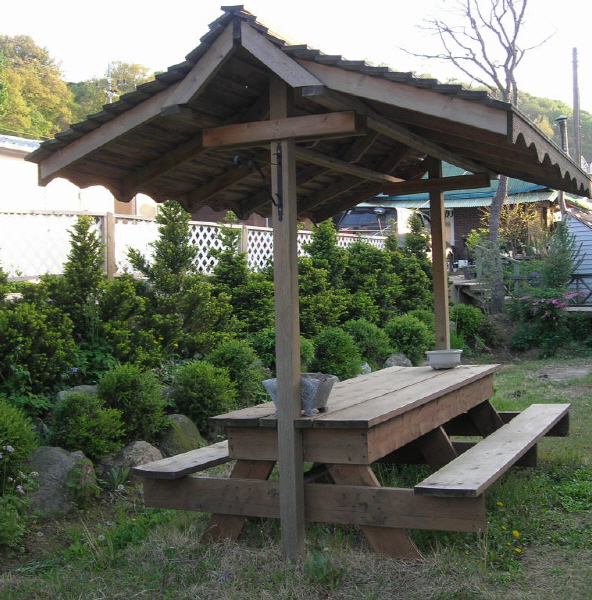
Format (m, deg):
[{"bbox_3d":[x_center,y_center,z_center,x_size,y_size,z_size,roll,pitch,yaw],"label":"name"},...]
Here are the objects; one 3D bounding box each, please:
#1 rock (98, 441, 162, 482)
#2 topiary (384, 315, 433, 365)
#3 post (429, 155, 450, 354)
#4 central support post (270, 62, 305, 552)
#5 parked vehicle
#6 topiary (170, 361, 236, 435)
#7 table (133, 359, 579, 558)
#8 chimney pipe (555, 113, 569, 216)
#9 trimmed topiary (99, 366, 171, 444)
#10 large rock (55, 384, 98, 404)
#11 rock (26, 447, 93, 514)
[{"bbox_3d":[-1.300,1.277,6.900,0.500,0.350,0.420,-2,0,-11],"label":"rock"},{"bbox_3d":[1.563,0.577,12.200,0.670,0.740,0.670,-2,0,7],"label":"topiary"},{"bbox_3d":[1.249,0.051,7.508,0.094,2.548,0.094,-2,0,25],"label":"post"},{"bbox_3d":[-0.044,0.091,4.672,0.094,2.548,0.094,-2,0,25],"label":"central support post"},{"bbox_3d":[2.921,-1.459,24.655,1.780,1.900,4.600,-2,0,27],"label":"parked vehicle"},{"bbox_3d":[-0.843,0.888,8.000,0.600,0.660,0.600,-2,0,0],"label":"topiary"},{"bbox_3d":[0.651,0.976,6.082,1.989,0.740,3.311,-2,0,25],"label":"table"},{"bbox_3d":[6.664,-3.369,22.000,0.300,2.550,0.300,-2,0,25],"label":"chimney pipe"},{"bbox_3d":[-1.306,0.837,7.100,0.580,0.630,0.580,-2,0,0],"label":"trimmed topiary"},{"bbox_3d":[-1.865,0.852,7.600,0.500,0.270,0.380,-2,0,-14],"label":"large rock"},{"bbox_3d":[-1.502,1.157,5.600,0.450,0.450,0.420,-2,0,25],"label":"rock"}]

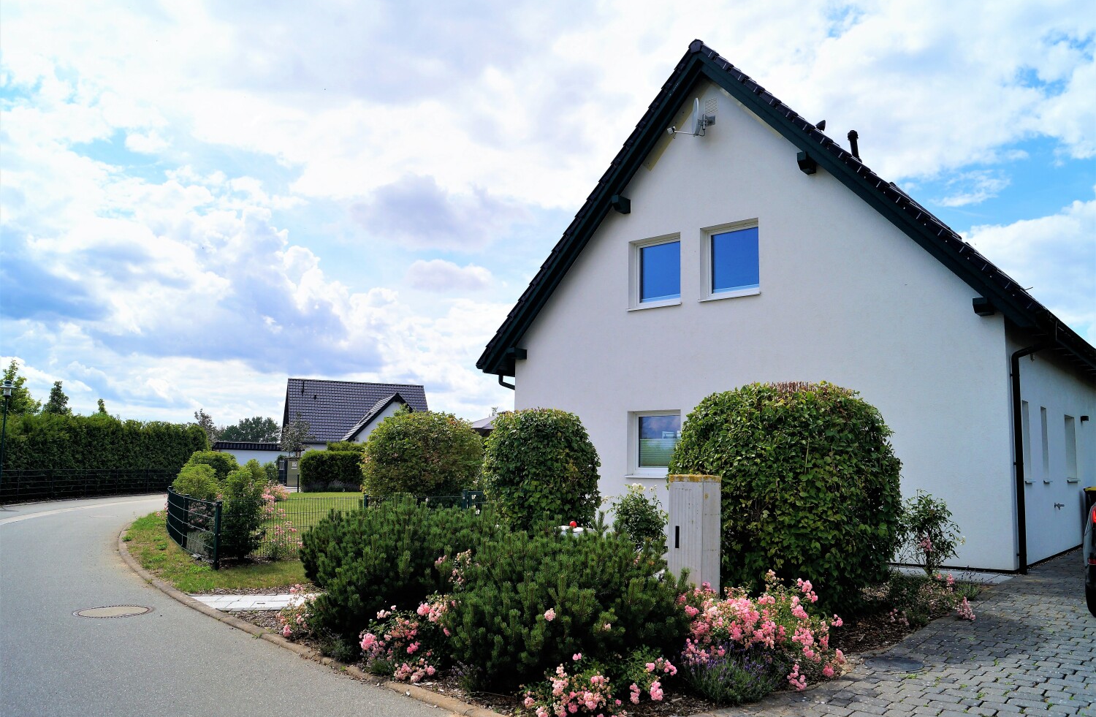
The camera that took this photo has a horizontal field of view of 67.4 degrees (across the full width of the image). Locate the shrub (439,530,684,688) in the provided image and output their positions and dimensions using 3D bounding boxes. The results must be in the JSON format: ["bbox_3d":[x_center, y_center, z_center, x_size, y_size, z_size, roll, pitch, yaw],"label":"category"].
[{"bbox_3d":[0.140,1.747,6.044,1.830,1.020,1.650,1,-7,0],"label":"shrub"}]

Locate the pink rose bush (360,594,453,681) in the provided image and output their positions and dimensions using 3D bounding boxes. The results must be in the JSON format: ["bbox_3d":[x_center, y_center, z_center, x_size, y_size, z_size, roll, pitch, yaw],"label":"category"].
[{"bbox_3d":[-0.975,1.932,5.724,0.680,0.560,0.620,1,-7,0],"label":"pink rose bush"}]

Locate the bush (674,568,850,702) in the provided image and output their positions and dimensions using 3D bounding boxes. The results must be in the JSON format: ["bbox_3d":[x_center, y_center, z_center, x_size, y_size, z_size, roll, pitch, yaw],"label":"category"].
[{"bbox_3d":[1.625,1.970,6.200,1.250,0.658,1.050,0,-7,15],"label":"bush"}]

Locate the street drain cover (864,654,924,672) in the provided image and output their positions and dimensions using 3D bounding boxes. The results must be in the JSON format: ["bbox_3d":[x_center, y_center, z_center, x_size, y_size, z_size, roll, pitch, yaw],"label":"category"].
[{"bbox_3d":[2.583,2.287,6.134,0.450,0.030,0.450,2,-7,0],"label":"street drain cover"}]

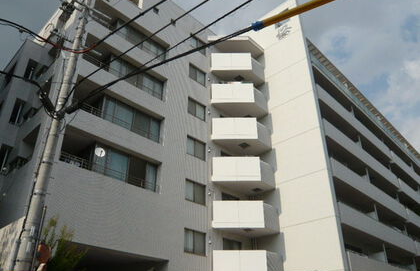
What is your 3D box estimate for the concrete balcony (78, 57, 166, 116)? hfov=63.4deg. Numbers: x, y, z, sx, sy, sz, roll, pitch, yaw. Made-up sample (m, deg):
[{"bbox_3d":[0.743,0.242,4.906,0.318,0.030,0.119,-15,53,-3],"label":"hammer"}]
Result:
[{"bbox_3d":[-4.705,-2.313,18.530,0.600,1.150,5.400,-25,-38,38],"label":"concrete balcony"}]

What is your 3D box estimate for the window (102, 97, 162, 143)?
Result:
[{"bbox_3d":[-4.125,-0.804,18.407,0.150,1.650,3.600,-25,-38,38],"label":"window"}]

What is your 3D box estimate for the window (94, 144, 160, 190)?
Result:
[{"bbox_3d":[-4.160,1.647,17.013,0.150,1.650,3.700,-25,-38,38],"label":"window"}]

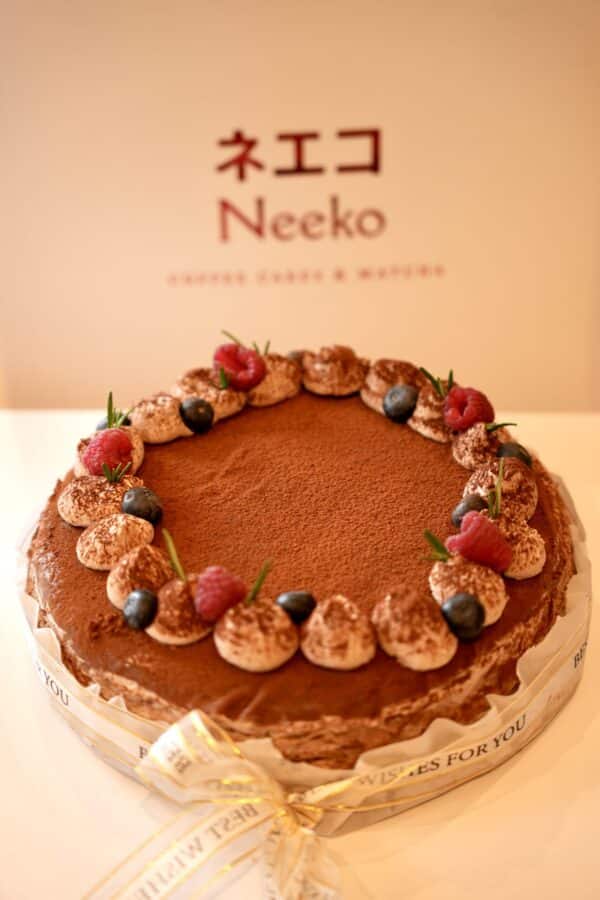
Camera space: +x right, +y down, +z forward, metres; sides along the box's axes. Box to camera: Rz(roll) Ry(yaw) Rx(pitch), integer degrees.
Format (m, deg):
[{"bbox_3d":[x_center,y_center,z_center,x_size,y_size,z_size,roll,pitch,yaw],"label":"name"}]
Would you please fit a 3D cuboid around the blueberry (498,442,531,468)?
[{"bbox_3d":[0.087,0.004,0.713,0.016,0.015,0.016,-1,39,0],"label":"blueberry"}]

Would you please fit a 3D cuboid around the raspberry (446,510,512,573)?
[{"bbox_3d":[0.068,0.034,0.658,0.024,0.021,0.021,42,35,15],"label":"raspberry"}]

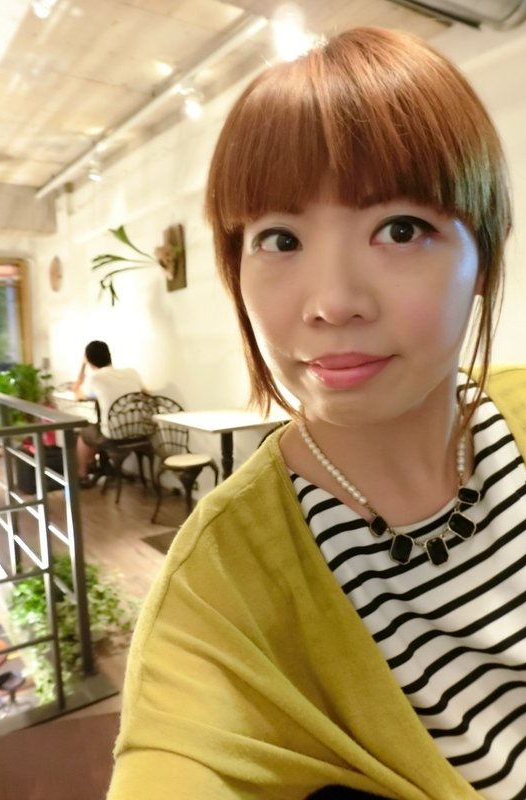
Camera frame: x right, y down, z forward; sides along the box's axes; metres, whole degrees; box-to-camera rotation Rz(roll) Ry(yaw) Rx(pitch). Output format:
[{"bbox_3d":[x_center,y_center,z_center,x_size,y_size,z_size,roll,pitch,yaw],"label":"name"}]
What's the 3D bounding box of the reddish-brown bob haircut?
[{"bbox_3d":[0.065,-0.121,0.400,0.195,0.265,0.225,-1,7,19],"label":"reddish-brown bob haircut"}]

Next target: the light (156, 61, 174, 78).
[{"bbox_3d":[-0.622,-2.088,3.650,0.120,0.110,0.120,-7,8,-35],"label":"light"}]

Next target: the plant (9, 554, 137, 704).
[{"bbox_3d":[-0.838,0.856,2.446,0.450,0.420,0.550,-7,8,-35],"label":"plant"}]

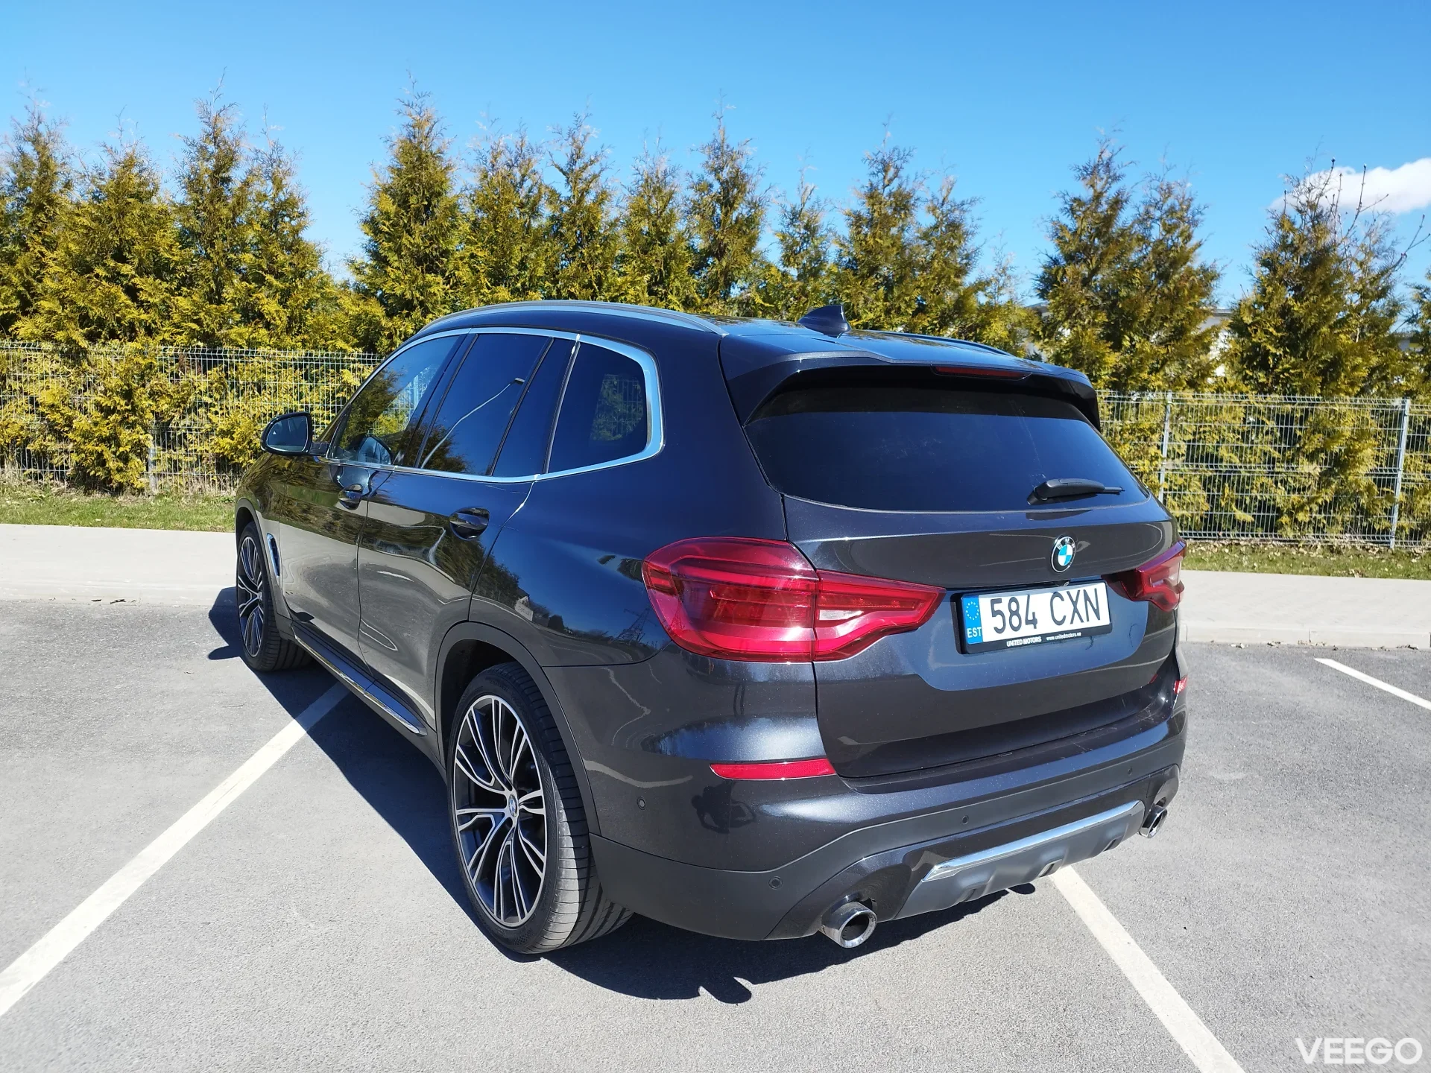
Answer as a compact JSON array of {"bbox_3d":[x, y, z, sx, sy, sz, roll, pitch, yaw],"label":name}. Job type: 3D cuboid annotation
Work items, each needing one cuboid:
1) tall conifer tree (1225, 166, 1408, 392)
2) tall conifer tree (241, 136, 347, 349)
[{"bbox_3d":[6.668,-2.039,11.170,1.950,4.059,1.450,2,7,-5],"label":"tall conifer tree"},{"bbox_3d":[-4.424,-2.284,10.080,1.300,3.500,1.300,2,7,0],"label":"tall conifer tree"}]

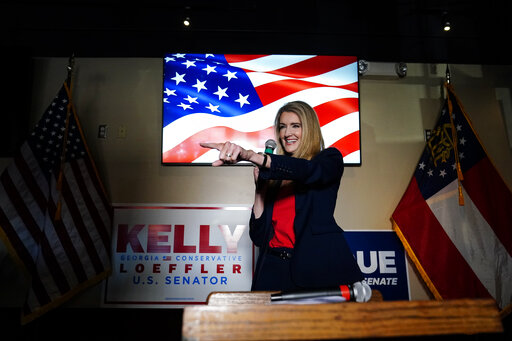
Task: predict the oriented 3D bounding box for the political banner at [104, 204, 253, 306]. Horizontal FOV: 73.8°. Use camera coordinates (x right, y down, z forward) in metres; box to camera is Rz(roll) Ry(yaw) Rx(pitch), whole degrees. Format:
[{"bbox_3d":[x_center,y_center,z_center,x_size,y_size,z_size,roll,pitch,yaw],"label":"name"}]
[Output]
[{"bbox_3d":[-0.597,0.682,2.755,1.220,0.815,0.020,0,-13,0],"label":"political banner"}]

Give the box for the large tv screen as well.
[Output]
[{"bbox_3d":[0.054,-0.515,2.919,1.670,0.955,0.070,0,-5,-2],"label":"large tv screen"}]

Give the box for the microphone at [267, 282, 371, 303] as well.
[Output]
[{"bbox_3d":[0.163,0.310,0.850,0.252,0.052,0.052,-3,-11,3],"label":"microphone"}]

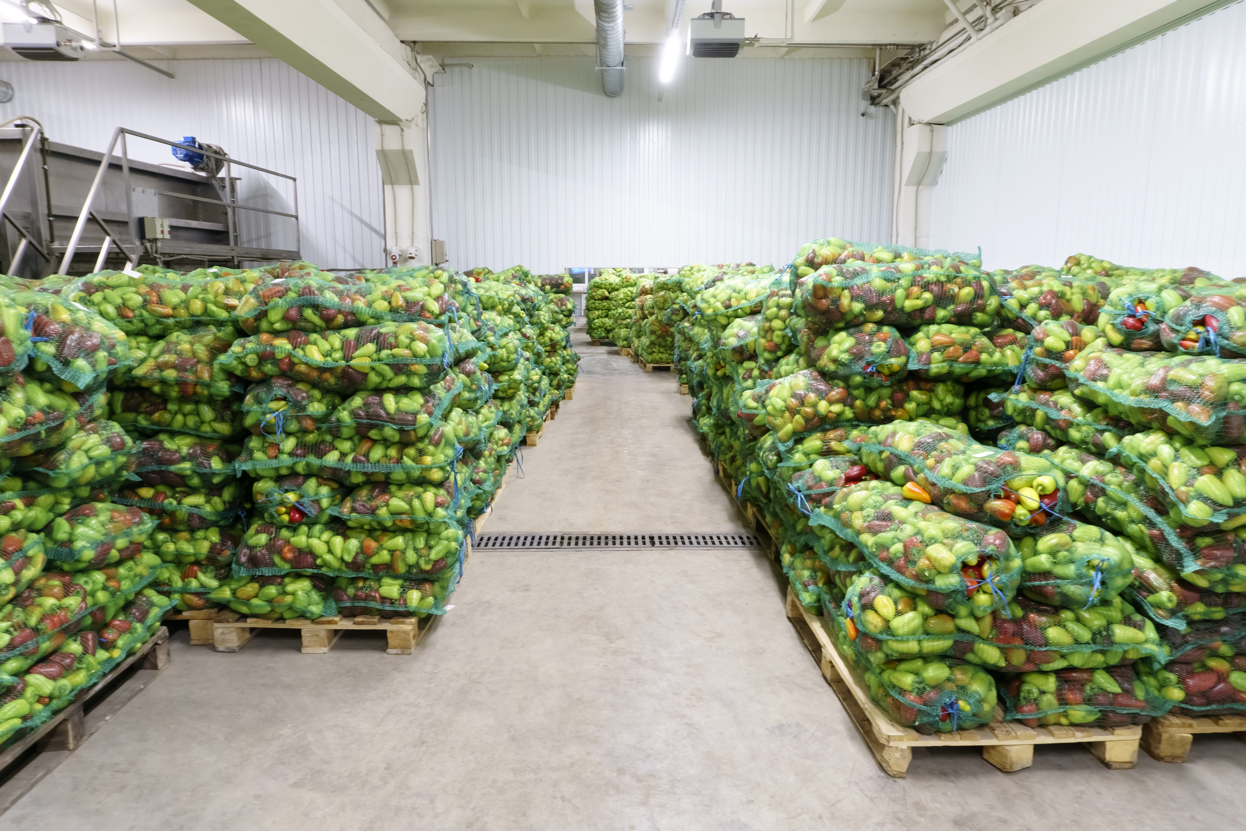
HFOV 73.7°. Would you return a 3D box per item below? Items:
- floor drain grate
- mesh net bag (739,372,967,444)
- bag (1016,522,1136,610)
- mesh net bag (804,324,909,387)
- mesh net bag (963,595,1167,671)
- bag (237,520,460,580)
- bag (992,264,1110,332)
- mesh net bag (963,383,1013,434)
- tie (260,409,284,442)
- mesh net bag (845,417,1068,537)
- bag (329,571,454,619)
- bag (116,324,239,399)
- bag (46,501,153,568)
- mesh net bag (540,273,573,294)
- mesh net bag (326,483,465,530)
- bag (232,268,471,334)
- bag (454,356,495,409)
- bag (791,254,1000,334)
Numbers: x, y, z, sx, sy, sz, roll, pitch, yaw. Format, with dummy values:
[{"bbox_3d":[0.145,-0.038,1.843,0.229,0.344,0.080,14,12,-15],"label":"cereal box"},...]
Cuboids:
[{"bbox_3d":[-0.030,0.737,4.801,1.660,0.030,0.280,0,9,0],"label":"floor drain grate"},{"bbox_3d":[0.930,-0.067,3.393,0.870,0.220,0.450,0,9,0],"label":"mesh net bag"},{"bbox_3d":[1.260,0.421,2.764,0.420,0.240,0.700,-2,9,-10],"label":"bag"},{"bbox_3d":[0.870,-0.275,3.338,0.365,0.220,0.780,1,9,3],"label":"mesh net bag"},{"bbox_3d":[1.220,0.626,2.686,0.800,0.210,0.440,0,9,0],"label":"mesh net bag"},{"bbox_3d":[-1.080,0.488,3.437,0.840,0.220,0.420,0,9,-3],"label":"bag"},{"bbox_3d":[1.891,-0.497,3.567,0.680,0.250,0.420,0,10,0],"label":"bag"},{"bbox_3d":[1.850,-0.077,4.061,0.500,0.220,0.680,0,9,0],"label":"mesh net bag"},{"bbox_3d":[-1.325,0.035,3.139,0.088,0.125,0.040,0,10,1],"label":"tie"},{"bbox_3d":[1.125,0.166,2.885,0.380,0.220,0.740,-3,16,-18],"label":"mesh net bag"},{"bbox_3d":[-0.936,0.662,3.650,0.470,0.210,0.740,0,10,1],"label":"bag"},{"bbox_3d":[-1.700,-0.260,3.546,0.460,0.240,0.780,0,9,-3],"label":"bag"},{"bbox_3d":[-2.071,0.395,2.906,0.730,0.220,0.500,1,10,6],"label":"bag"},{"bbox_3d":[-0.848,-1.632,10.272,0.480,0.250,0.700,0,10,0],"label":"mesh net bag"},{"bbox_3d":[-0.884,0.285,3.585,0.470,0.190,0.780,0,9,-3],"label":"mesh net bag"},{"bbox_3d":[-1.050,-0.455,3.290,0.900,0.220,0.450,0,9,0],"label":"bag"},{"bbox_3d":[-1.050,-0.178,4.074,0.820,0.220,0.450,0,9,0],"label":"bag"},{"bbox_3d":[1.110,-0.506,3.413,0.860,0.240,0.450,0,9,0],"label":"bag"}]

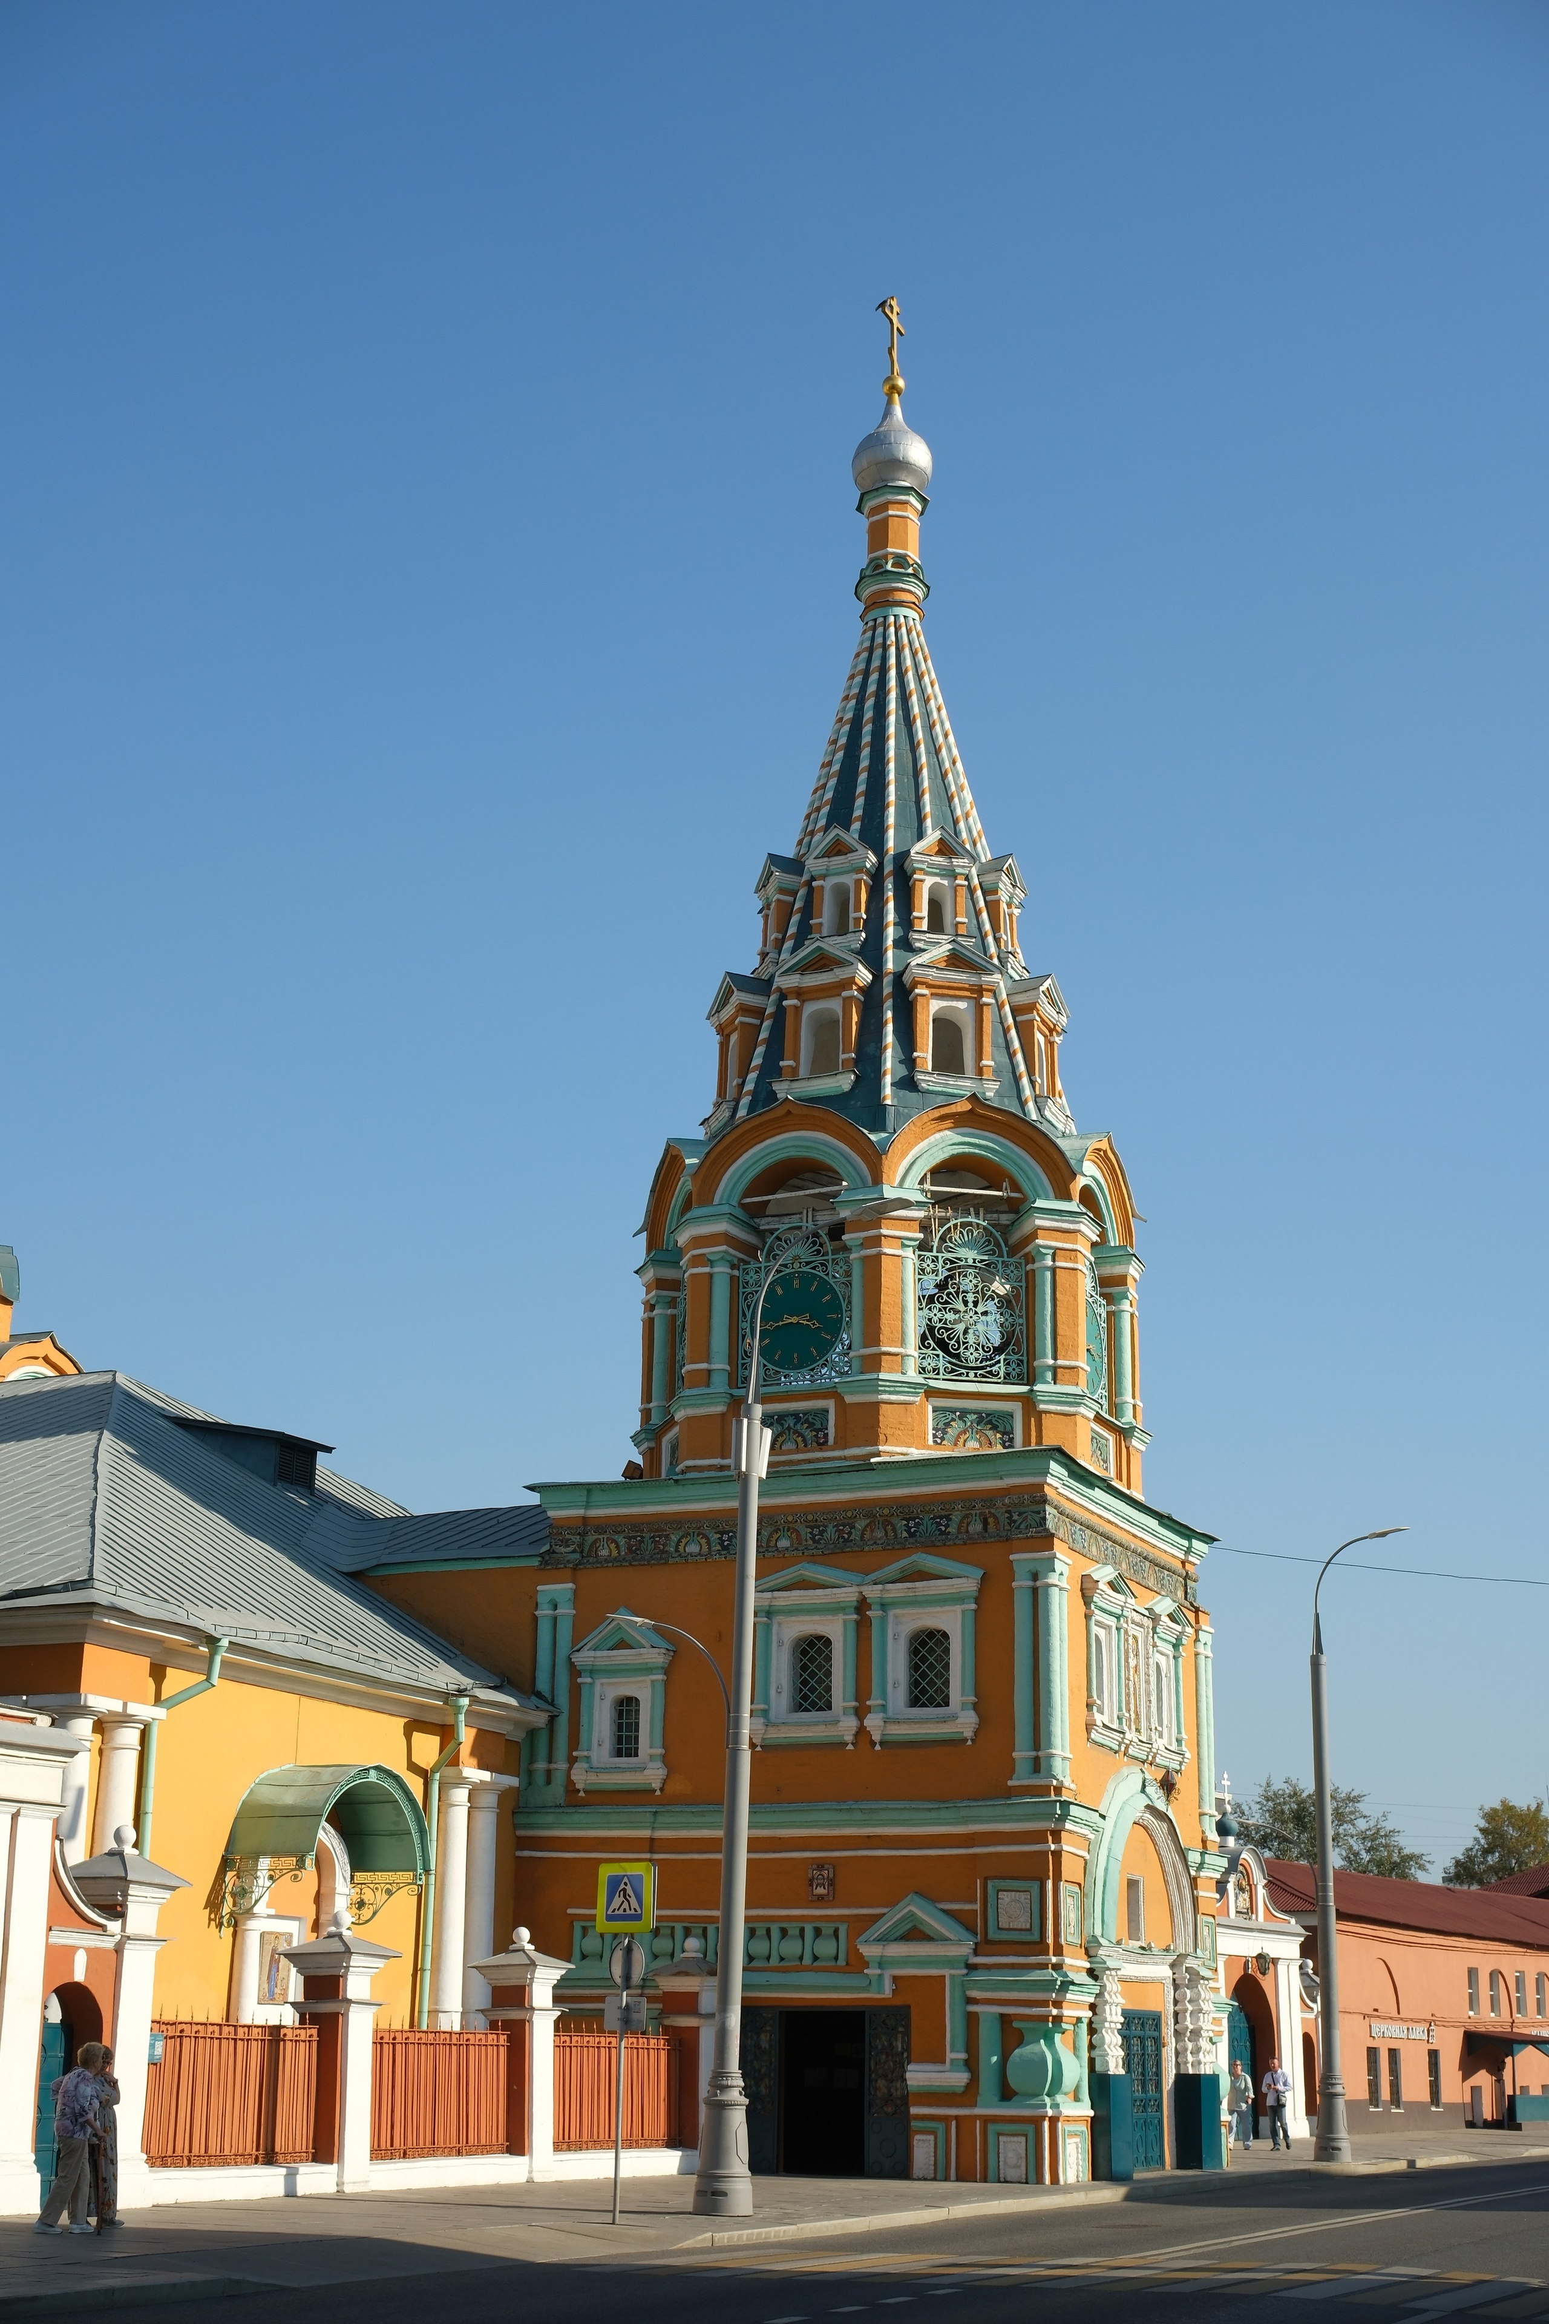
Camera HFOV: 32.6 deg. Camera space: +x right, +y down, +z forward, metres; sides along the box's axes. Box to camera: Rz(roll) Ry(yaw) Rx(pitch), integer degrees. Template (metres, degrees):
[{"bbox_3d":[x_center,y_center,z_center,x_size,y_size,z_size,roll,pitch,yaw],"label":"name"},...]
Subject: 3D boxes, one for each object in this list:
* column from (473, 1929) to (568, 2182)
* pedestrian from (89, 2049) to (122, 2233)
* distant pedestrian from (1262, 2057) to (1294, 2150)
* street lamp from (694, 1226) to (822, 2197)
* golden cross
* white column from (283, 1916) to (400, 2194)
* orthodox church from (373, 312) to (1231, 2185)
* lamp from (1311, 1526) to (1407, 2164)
[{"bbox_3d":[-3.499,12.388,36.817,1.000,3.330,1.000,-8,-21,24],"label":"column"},{"bbox_3d":[-6.446,9.408,25.528,0.400,1.640,0.480,17,-25,-39],"label":"pedestrian"},{"bbox_3d":[9.932,18.680,52.481,0.520,1.730,0.360,-5,-20,17],"label":"distant pedestrian"},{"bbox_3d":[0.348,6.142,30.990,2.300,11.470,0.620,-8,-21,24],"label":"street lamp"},{"bbox_3d":[2.355,-16.422,53.196,0.280,2.280,1.150,-8,-21,24],"label":"golden cross"},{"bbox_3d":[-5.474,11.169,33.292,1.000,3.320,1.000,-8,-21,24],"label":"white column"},{"bbox_3d":[1.704,-0.652,48.005,10.200,35.300,9.600,-8,-21,24],"label":"orthodox church"},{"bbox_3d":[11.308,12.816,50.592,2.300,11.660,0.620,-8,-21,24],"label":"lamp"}]

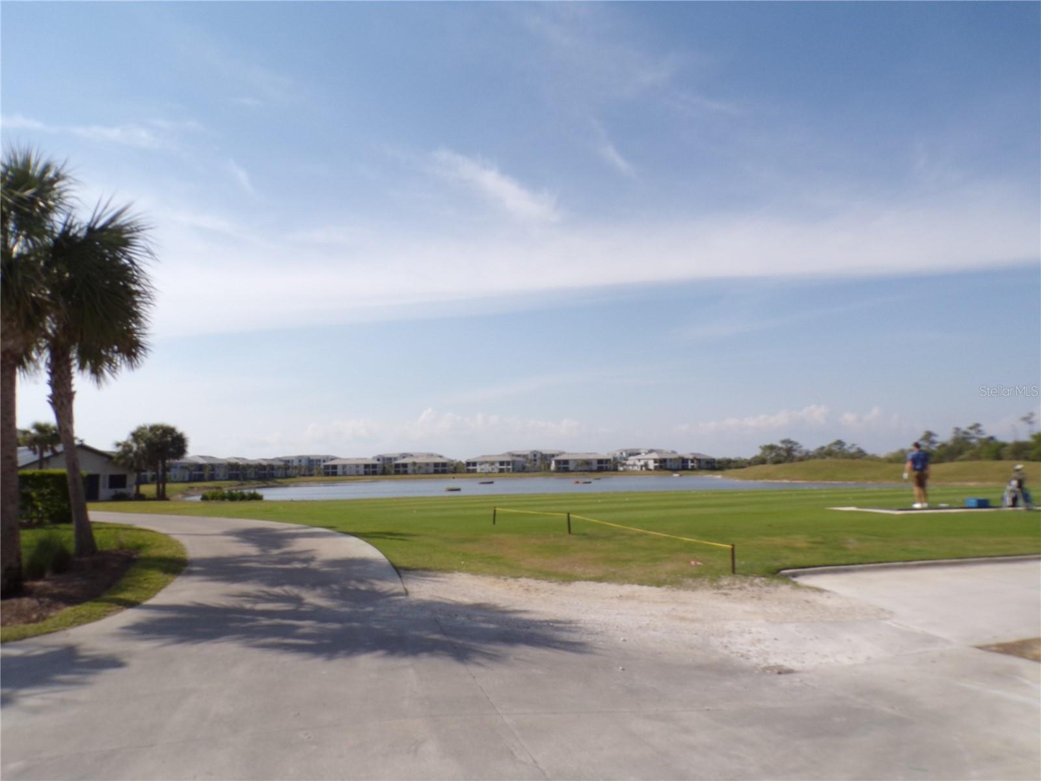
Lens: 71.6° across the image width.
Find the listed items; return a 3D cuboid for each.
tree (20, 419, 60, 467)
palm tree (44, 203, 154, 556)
[{"bbox_3d":[-32.602,4.859,49.000,3.200,5.687,3.200,-1,-6,0],"label":"tree"},{"bbox_3d":[-7.712,-0.201,13.200,2.100,6.455,2.100,-1,-6,0],"label":"palm tree"}]

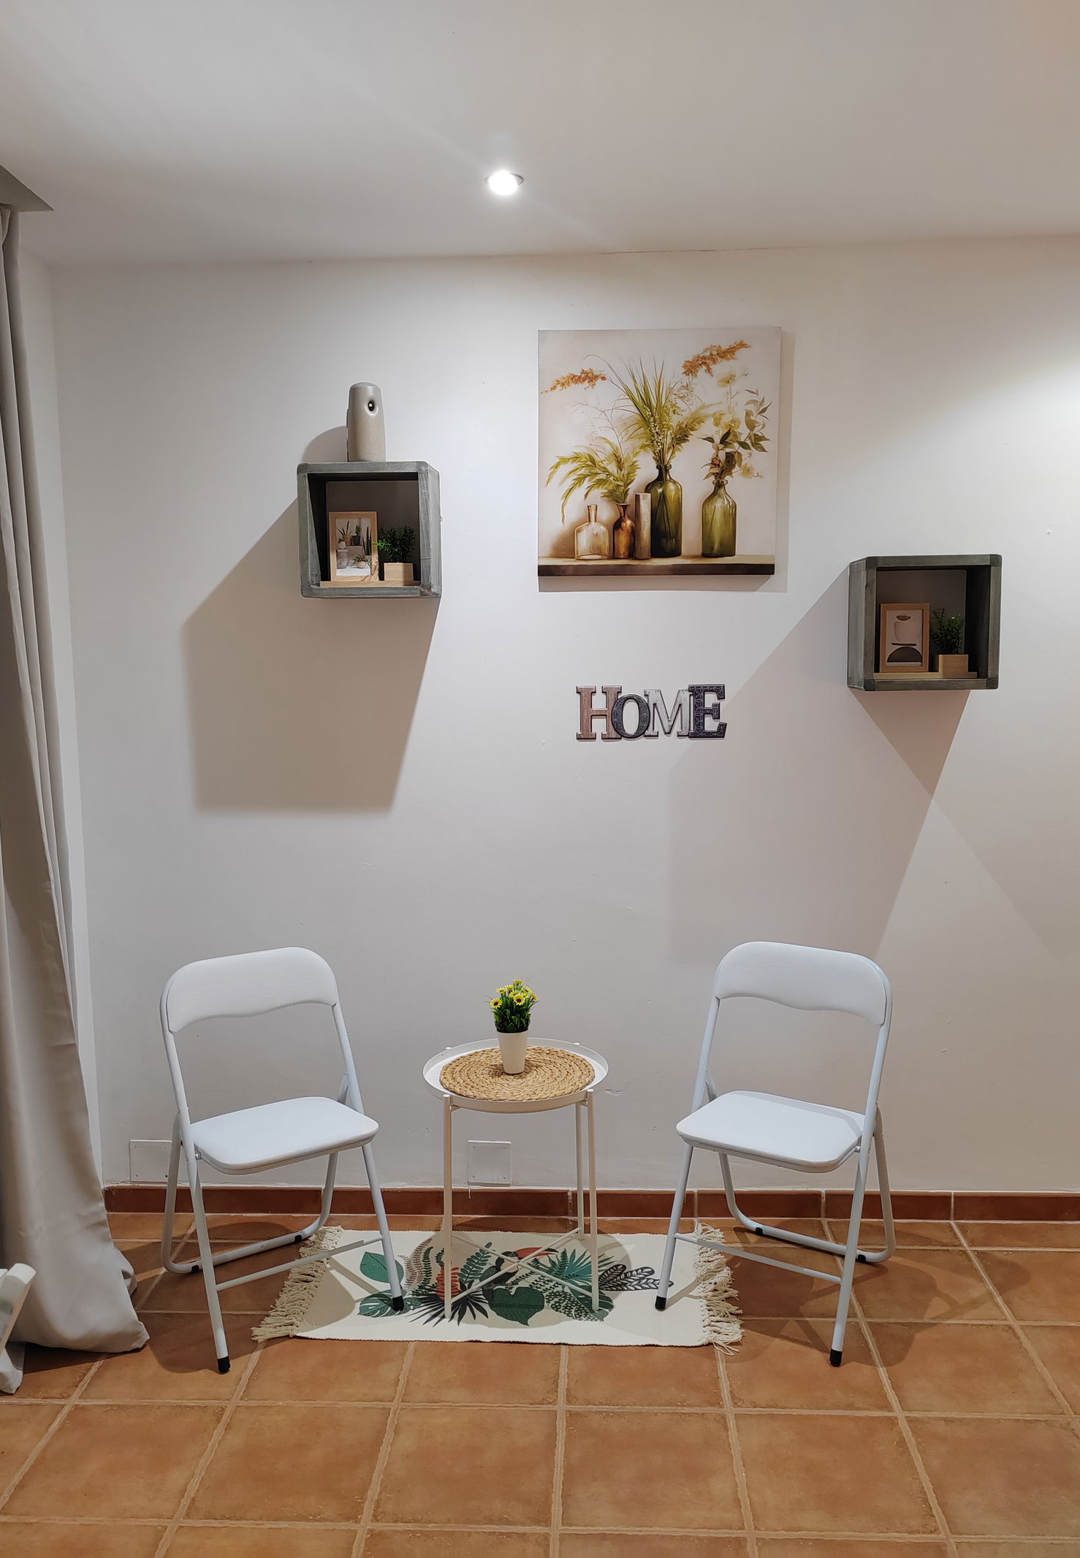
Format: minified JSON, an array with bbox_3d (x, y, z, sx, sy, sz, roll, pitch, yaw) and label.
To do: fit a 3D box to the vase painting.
[{"bbox_3d":[0.294,-0.810,3.041,0.597,0.603,0.025,0,7,3],"label":"vase painting"}]

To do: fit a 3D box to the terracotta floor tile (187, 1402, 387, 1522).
[{"bbox_3d":[-0.470,1.310,2.326,0.326,0.011,0.326,0,6,3],"label":"terracotta floor tile"}]

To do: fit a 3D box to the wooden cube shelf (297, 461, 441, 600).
[{"bbox_3d":[-0.415,-0.607,3.012,0.316,0.316,0.194,0,6,3],"label":"wooden cube shelf"}]

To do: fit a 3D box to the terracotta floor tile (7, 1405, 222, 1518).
[{"bbox_3d":[-0.807,1.313,2.342,0.326,0.011,0.326,0,6,3],"label":"terracotta floor tile"}]

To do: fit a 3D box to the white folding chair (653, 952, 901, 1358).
[{"bbox_3d":[0.573,0.825,2.867,0.445,0.800,0.467,3,8,32],"label":"white folding chair"}]

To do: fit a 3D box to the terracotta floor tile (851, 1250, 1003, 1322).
[{"bbox_3d":[0.912,1.222,2.933,0.326,0.011,0.326,0,6,3],"label":"terracotta floor tile"}]

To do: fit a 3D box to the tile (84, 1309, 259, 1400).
[{"bbox_3d":[-0.790,1.275,2.680,0.320,0.010,0.320,-1,7,3],"label":"tile"}]

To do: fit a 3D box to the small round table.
[{"bbox_3d":[-0.054,0.961,2.960,0.446,0.529,0.446,0,6,3],"label":"small round table"}]

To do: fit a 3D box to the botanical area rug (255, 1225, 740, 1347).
[{"bbox_3d":[-0.085,1.223,2.962,1.071,0.009,0.517,0,6,3],"label":"botanical area rug"}]

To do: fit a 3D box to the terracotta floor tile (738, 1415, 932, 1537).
[{"bbox_3d":[0.544,1.300,2.277,0.320,0.010,0.320,-1,7,3],"label":"terracotta floor tile"}]

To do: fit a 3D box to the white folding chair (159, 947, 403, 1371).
[{"bbox_3d":[-0.637,0.842,2.880,0.445,0.800,0.467,-5,8,-33],"label":"white folding chair"}]

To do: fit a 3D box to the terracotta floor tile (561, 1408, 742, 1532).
[{"bbox_3d":[0.206,1.304,2.294,0.326,0.011,0.326,0,6,3],"label":"terracotta floor tile"}]

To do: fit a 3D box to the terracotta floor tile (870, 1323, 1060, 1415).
[{"bbox_3d":[0.896,1.260,2.598,0.326,0.011,0.326,0,6,3],"label":"terracotta floor tile"}]

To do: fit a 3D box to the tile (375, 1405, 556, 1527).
[{"bbox_3d":[-0.131,1.307,2.311,0.320,0.010,0.320,-1,7,3],"label":"tile"}]

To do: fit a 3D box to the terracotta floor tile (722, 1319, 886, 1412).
[{"bbox_3d":[0.560,1.262,2.612,0.320,0.010,0.320,-1,7,3],"label":"terracotta floor tile"}]

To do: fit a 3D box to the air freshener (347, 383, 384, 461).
[{"bbox_3d":[-0.423,-0.860,2.957,0.090,0.199,0.088,-3,7,-22],"label":"air freshener"}]

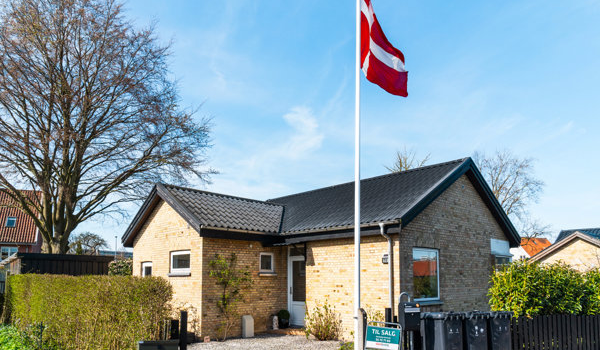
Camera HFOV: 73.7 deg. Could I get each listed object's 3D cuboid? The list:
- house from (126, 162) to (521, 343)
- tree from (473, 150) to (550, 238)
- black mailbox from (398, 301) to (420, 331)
[{"bbox_3d":[0.620,2.720,14.650,10.200,5.200,10.300,12,-19,-41],"label":"house"},{"bbox_3d":[12.531,3.195,24.969,5.600,9.300,5.600,0,-14,0],"label":"tree"},{"bbox_3d":[1.779,2.299,6.500,0.300,0.450,0.190,5,-15,-18],"label":"black mailbox"}]

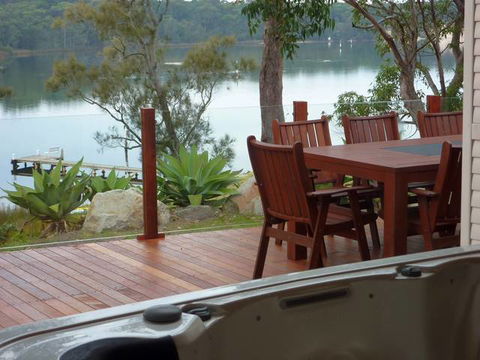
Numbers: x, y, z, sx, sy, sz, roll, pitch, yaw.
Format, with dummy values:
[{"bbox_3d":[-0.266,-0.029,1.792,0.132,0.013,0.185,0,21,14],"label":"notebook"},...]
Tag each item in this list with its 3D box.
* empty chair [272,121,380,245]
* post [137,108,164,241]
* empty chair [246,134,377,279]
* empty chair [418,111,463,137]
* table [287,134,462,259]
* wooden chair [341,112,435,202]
[{"bbox_3d":[0.621,0.026,6.719,0.571,0.923,0.651,-7,11,-35],"label":"empty chair"},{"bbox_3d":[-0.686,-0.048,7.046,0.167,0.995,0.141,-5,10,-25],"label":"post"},{"bbox_3d":[0.441,0.183,5.707,0.651,0.923,0.571,-7,11,-36],"label":"empty chair"},{"bbox_3d":[1.742,-0.072,7.274,0.571,0.923,0.651,-5,10,-28],"label":"empty chair"},{"bbox_3d":[1.565,0.139,6.460,2.222,0.758,1.116,-6,10,-31],"label":"table"},{"bbox_3d":[1.189,-0.029,7.032,0.571,0.923,0.651,-6,10,-33],"label":"wooden chair"}]

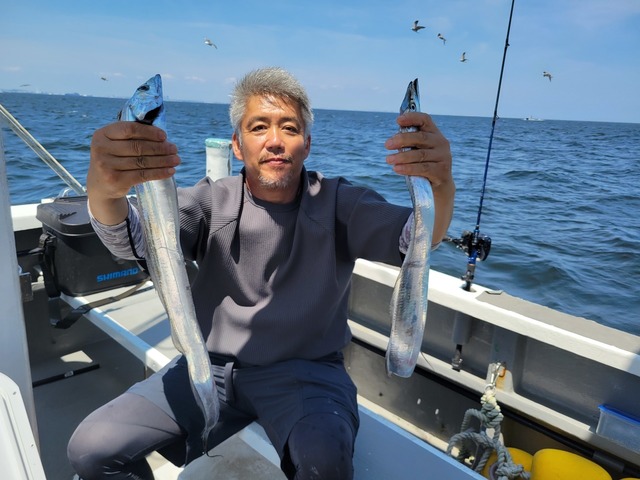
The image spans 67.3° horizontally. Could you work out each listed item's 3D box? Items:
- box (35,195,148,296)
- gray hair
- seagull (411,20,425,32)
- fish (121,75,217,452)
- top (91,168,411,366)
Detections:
[{"bbox_3d":[-0.855,0.015,1.895,0.375,0.290,0.268,-11,21,-42],"label":"box"},{"bbox_3d":[-0.110,-0.307,1.090,0.190,0.170,0.200,1,10,-9],"label":"gray hair"},{"bbox_3d":[5.476,-11.992,27.000,0.450,0.380,0.950,-6,18,-29],"label":"seagull"},{"bbox_3d":[-0.228,0.100,0.795,0.085,0.713,0.050,0,28,-3],"label":"fish"},{"bbox_3d":[-0.114,0.080,1.091,0.540,0.490,0.500,2,15,-4],"label":"top"}]

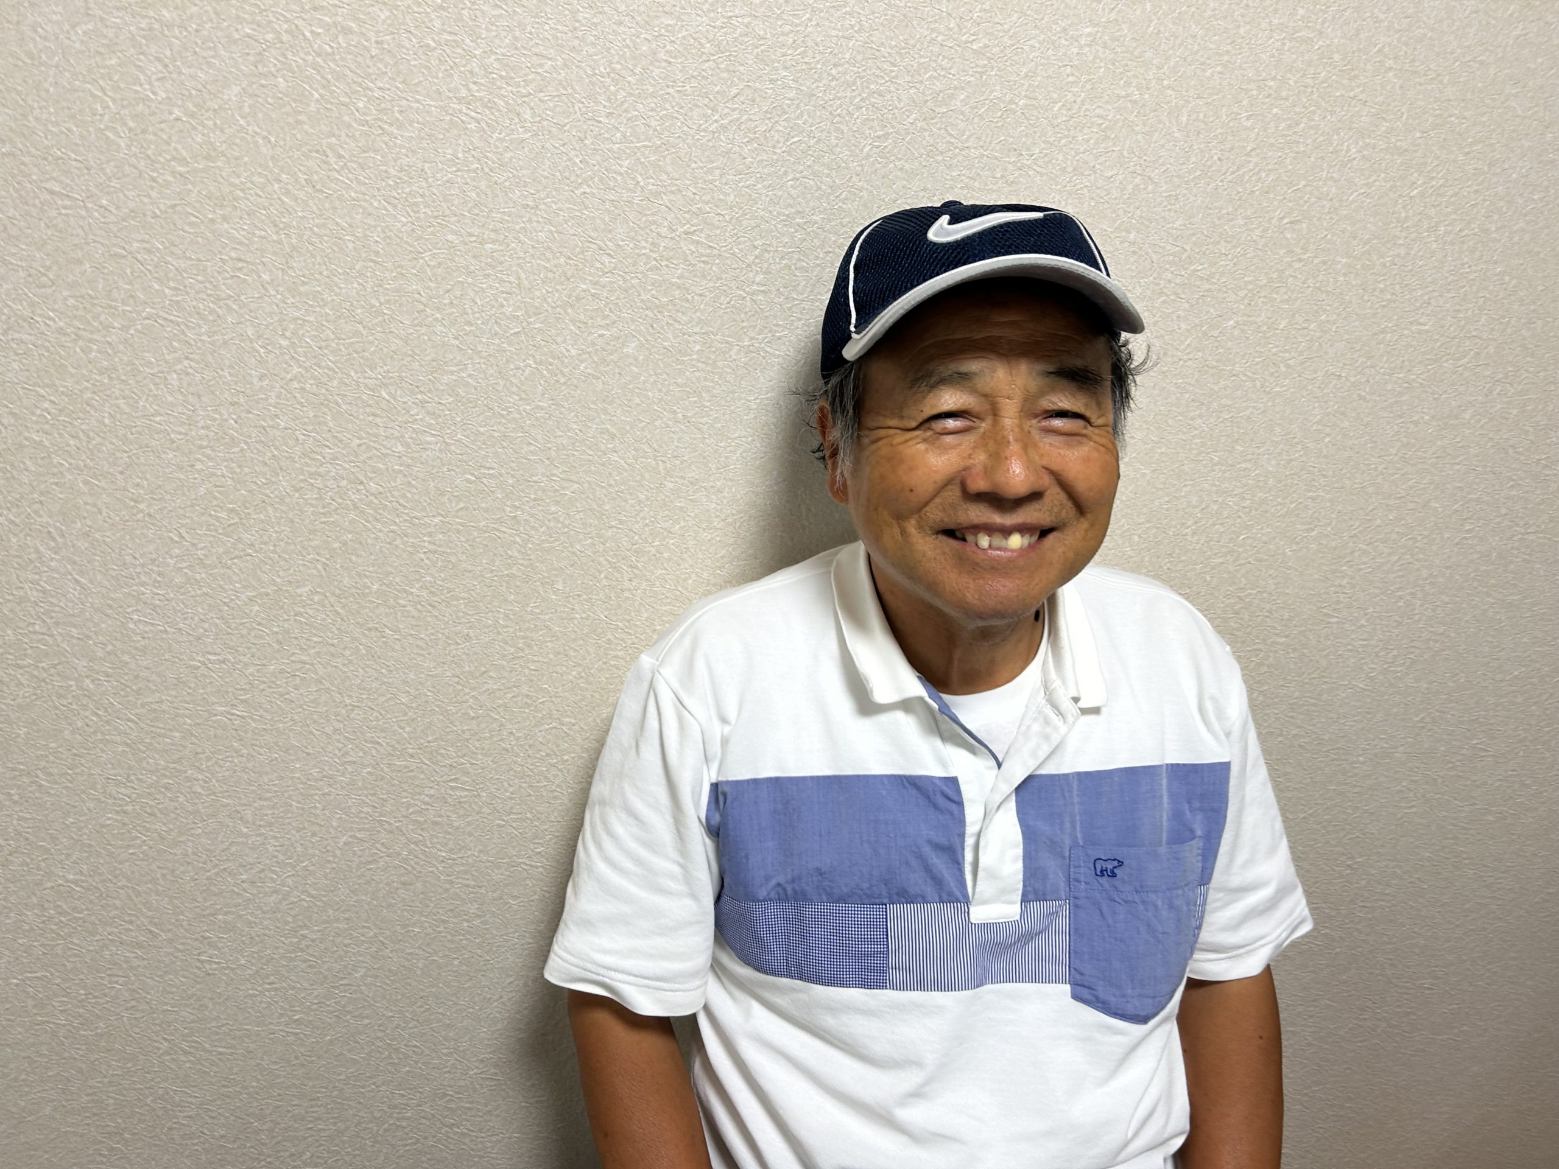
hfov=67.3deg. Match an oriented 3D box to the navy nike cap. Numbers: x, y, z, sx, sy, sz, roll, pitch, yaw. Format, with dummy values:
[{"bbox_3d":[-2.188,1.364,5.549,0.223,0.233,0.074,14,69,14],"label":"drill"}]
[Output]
[{"bbox_3d":[0.114,-0.177,0.680,0.180,0.122,0.260,-2,-4,-6],"label":"navy nike cap"}]

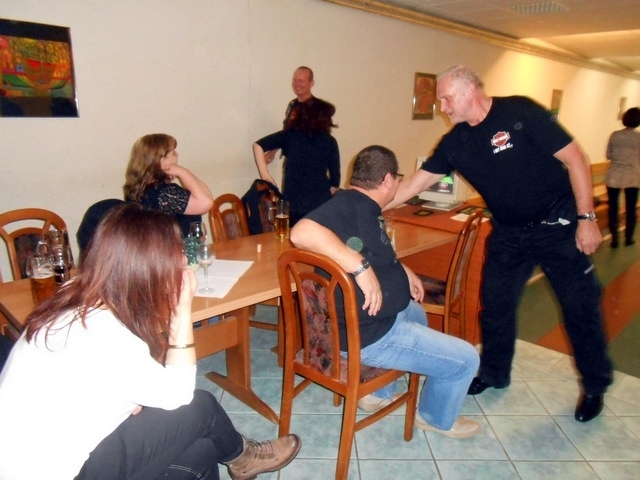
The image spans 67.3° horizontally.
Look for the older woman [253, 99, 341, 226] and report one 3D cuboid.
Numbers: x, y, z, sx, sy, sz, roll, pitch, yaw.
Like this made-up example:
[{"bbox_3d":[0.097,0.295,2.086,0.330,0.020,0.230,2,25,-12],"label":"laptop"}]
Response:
[{"bbox_3d":[-0.173,-0.284,3.793,0.640,1.580,0.400,1,14,2],"label":"older woman"}]

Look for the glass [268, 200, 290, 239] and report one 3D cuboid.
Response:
[{"bbox_3d":[-0.249,-0.129,2.918,0.130,0.200,0.088,1,14,-1],"label":"glass"}]

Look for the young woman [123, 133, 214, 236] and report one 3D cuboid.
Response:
[{"bbox_3d":[-0.771,0.117,2.641,0.700,1.340,0.530,4,14,14],"label":"young woman"}]

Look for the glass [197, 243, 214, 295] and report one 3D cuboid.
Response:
[{"bbox_3d":[-0.451,0.118,1.934,0.070,0.190,0.070,1,14,-1],"label":"glass"}]

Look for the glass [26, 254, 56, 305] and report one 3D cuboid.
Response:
[{"bbox_3d":[-0.998,0.158,1.738,0.115,0.190,0.092,-6,16,-27],"label":"glass"}]

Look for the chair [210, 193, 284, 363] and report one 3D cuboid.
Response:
[{"bbox_3d":[-0.377,0.212,3.070,0.530,0.960,0.440,9,16,30],"label":"chair"}]

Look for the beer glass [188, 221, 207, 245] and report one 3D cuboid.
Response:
[{"bbox_3d":[-0.600,0.007,2.371,0.078,0.190,0.078,1,14,-1],"label":"beer glass"}]

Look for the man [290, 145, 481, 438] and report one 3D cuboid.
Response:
[{"bbox_3d":[0.282,0.247,2.207,0.830,1.330,0.630,-4,15,-20],"label":"man"}]

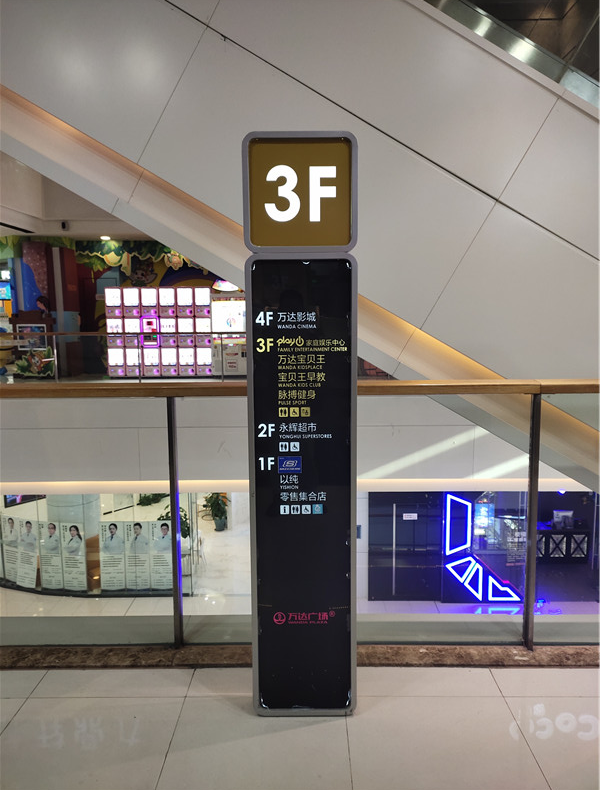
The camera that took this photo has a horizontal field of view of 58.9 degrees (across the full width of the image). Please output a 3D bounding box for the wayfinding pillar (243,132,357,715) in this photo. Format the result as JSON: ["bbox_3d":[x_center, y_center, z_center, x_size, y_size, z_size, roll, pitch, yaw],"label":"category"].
[{"bbox_3d":[0.008,0.165,1.871,0.376,2.022,0.130,-1,8,-1],"label":"wayfinding pillar"}]

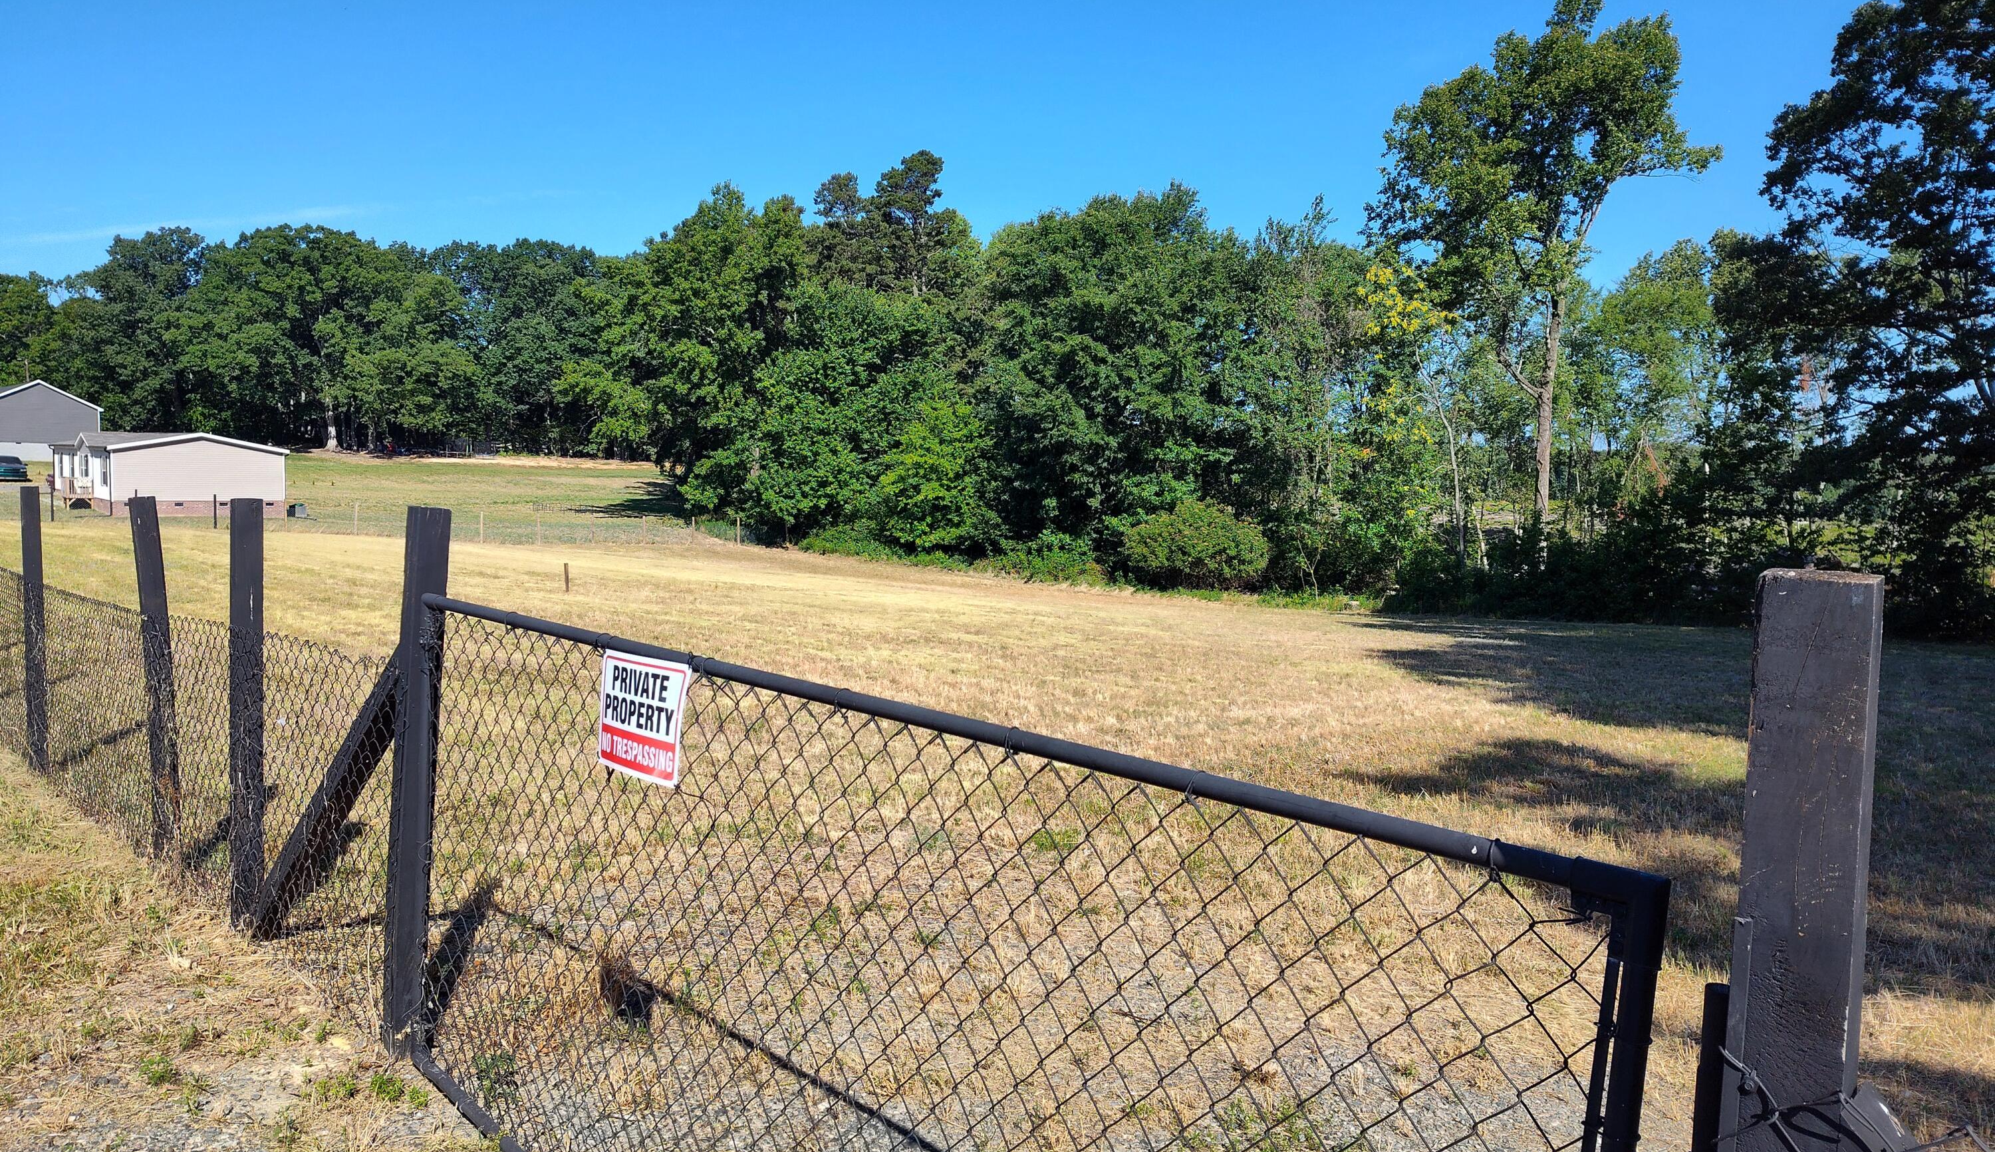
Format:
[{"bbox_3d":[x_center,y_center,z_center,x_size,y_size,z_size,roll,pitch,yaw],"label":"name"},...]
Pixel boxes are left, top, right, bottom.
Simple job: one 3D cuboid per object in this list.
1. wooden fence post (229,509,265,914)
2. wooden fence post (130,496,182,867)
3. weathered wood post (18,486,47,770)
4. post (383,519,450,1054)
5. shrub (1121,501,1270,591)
[{"bbox_3d":[-2.660,0.484,4.700,0.093,1.502,0.093,-1,5,-45],"label":"wooden fence post"},{"bbox_3d":[-3.498,0.422,5.516,0.090,1.484,0.090,-6,7,-45],"label":"wooden fence post"},{"bbox_3d":[-5.099,0.280,7.021,0.088,1.498,0.088,-3,6,-45],"label":"weathered wood post"},{"bbox_3d":[-1.616,0.567,3.707,0.097,1.513,0.097,1,4,-45],"label":"post"},{"bbox_3d":[3.360,-0.489,22.500,2.500,1.600,2.300,2,4,9],"label":"shrub"}]

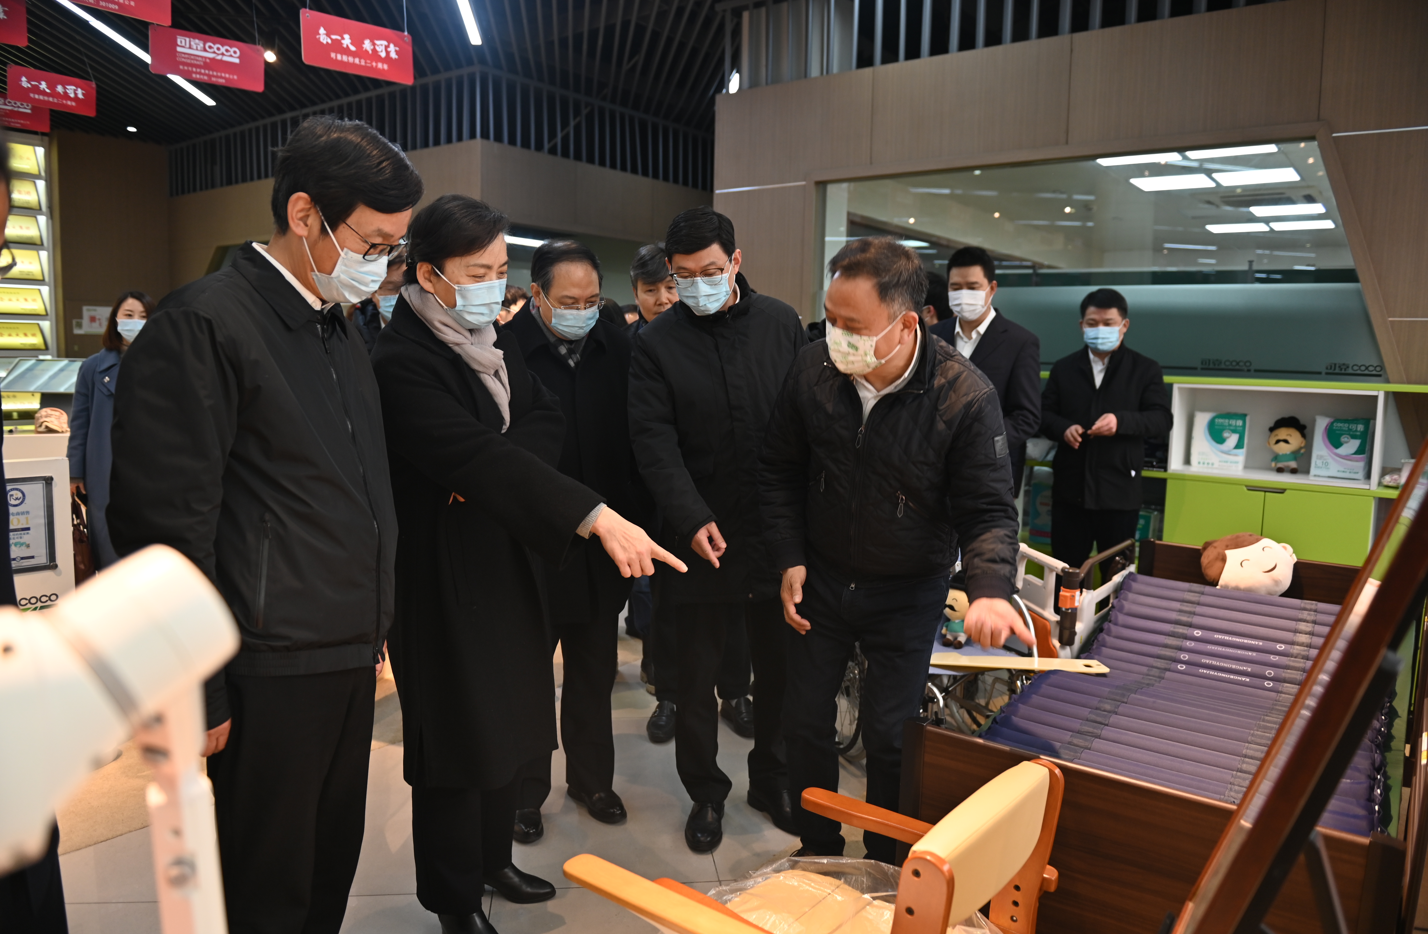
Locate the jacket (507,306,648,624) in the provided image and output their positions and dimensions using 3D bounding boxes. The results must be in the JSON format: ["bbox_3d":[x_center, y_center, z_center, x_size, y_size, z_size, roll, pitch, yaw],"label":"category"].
[{"bbox_3d":[-0.390,-0.004,2.550,0.490,0.830,0.320,-2,7,-22],"label":"jacket"}]

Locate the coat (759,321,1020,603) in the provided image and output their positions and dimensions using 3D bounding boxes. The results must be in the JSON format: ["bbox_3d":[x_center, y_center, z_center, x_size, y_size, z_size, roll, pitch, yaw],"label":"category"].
[{"bbox_3d":[0.395,-0.016,2.140,0.560,0.600,0.390,3,7,24],"label":"coat"}]

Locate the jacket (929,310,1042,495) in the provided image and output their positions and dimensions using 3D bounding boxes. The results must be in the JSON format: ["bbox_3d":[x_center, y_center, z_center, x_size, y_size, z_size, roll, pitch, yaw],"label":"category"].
[{"bbox_3d":[0.913,-0.200,3.320,0.480,0.710,0.310,5,7,37],"label":"jacket"}]

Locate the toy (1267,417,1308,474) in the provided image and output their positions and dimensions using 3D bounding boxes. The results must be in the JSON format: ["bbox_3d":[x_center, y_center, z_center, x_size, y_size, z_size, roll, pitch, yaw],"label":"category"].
[{"bbox_3d":[2.411,-0.091,4.000,0.150,0.240,0.120,6,9,40],"label":"toy"}]

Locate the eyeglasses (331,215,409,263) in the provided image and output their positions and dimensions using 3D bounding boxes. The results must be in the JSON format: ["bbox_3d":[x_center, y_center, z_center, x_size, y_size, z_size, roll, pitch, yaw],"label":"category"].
[{"bbox_3d":[-0.530,-0.357,1.410,0.130,0.045,0.140,34,12,0],"label":"eyeglasses"}]

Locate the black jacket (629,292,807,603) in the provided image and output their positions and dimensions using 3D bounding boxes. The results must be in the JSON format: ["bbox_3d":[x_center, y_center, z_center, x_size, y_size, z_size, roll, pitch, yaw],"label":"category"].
[{"bbox_3d":[0.019,-0.051,2.470,0.530,0.800,0.370,1,7,3],"label":"black jacket"}]

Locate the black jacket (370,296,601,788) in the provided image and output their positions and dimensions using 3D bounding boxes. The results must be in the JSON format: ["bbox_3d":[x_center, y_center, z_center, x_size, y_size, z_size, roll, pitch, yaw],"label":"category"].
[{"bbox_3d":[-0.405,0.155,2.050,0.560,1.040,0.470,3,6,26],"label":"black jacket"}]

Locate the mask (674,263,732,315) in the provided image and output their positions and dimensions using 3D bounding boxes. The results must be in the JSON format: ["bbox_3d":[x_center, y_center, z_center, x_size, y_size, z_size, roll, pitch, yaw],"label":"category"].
[{"bbox_3d":[-0.029,-0.440,2.400,0.145,0.110,0.090,-3,33,10],"label":"mask"}]

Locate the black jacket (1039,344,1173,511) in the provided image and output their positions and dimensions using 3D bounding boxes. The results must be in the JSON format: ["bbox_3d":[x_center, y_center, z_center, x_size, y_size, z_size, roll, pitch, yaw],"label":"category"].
[{"bbox_3d":[1.562,-0.154,3.800,0.530,0.660,0.330,4,6,30],"label":"black jacket"}]

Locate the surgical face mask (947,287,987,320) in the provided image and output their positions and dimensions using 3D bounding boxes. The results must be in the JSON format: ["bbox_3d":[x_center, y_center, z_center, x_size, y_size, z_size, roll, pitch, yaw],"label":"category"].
[{"bbox_3d":[0.871,-0.554,3.250,0.145,0.110,0.090,5,15,38],"label":"surgical face mask"}]

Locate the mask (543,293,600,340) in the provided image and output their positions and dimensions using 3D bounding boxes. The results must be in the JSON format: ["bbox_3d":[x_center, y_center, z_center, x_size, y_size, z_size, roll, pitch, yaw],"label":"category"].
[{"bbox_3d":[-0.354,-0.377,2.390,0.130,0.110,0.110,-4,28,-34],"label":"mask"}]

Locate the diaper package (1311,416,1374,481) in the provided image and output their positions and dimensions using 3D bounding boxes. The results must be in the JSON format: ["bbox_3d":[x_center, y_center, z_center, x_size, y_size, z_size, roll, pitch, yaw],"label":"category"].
[{"bbox_3d":[2.608,-0.074,3.950,0.190,0.250,0.100,5,8,37],"label":"diaper package"}]

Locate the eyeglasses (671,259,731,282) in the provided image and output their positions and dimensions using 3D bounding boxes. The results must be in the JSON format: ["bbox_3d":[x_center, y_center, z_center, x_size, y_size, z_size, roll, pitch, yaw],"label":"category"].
[{"bbox_3d":[-0.031,-0.472,2.310,0.140,0.050,0.135,2,27,14],"label":"eyeglasses"}]

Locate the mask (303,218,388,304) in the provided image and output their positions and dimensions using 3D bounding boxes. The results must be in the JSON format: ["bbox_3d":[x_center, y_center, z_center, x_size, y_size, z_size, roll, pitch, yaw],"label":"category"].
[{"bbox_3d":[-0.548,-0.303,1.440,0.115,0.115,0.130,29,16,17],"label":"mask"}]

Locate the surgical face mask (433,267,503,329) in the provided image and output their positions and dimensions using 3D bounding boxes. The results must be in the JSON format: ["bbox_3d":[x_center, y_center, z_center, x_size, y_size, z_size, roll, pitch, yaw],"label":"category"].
[{"bbox_3d":[-0.502,-0.346,1.960,0.090,0.110,0.145,24,16,29],"label":"surgical face mask"}]

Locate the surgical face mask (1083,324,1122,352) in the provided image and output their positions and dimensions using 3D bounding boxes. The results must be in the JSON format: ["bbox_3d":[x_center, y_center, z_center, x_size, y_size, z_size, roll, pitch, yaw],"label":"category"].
[{"bbox_3d":[1.531,-0.508,3.740,0.145,0.105,0.090,4,18,30],"label":"surgical face mask"}]

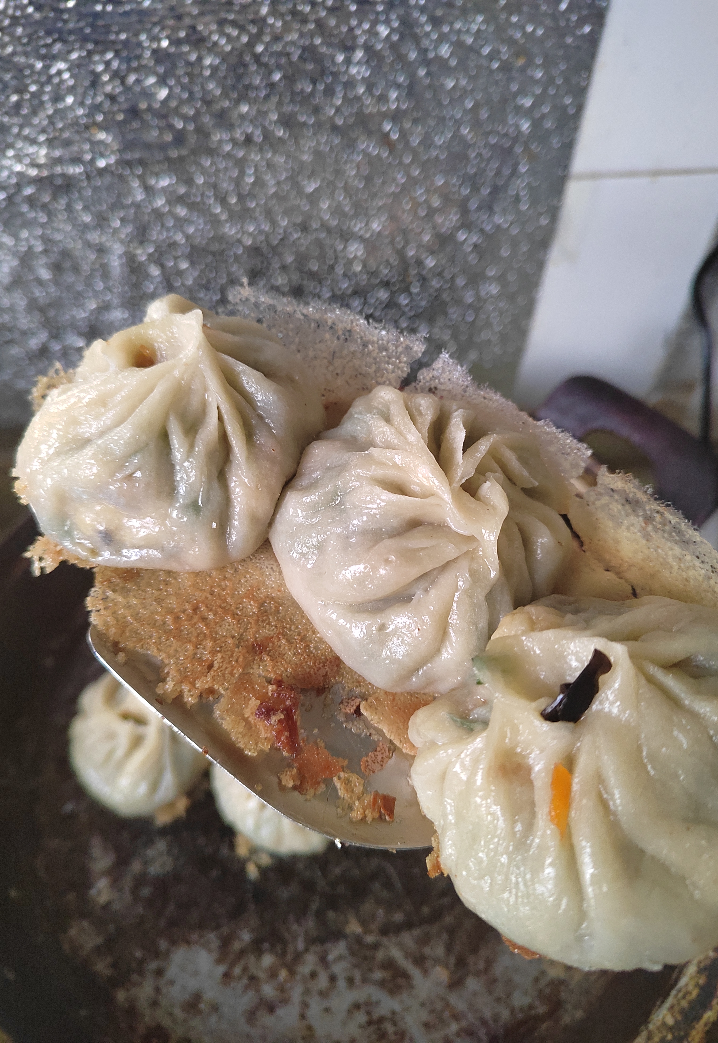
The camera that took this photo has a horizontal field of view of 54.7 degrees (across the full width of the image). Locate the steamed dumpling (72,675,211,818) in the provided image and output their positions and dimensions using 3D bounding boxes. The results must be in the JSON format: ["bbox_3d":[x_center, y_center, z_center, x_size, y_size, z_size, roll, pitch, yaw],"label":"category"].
[{"bbox_3d":[-0.100,0.097,0.314,0.064,0.043,0.064,0,46,0],"label":"steamed dumpling"}]

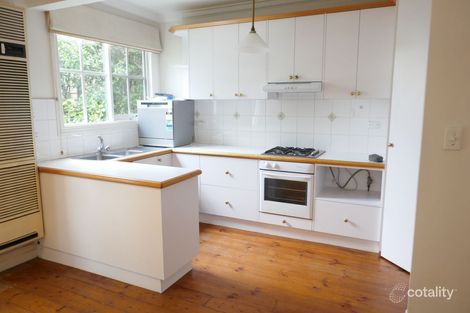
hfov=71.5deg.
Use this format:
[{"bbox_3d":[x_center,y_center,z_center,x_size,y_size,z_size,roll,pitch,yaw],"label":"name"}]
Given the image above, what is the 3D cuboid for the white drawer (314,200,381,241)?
[{"bbox_3d":[1.211,0.605,3.461,0.630,0.340,0.500,4,8,25],"label":"white drawer"}]

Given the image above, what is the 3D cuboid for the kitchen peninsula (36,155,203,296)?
[{"bbox_3d":[-1.082,0.541,2.860,1.523,0.900,0.545,4,9,24],"label":"kitchen peninsula"}]

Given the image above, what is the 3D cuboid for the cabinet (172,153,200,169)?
[{"bbox_3d":[-0.473,0.328,4.239,0.405,0.790,0.580,4,9,24],"label":"cabinet"}]

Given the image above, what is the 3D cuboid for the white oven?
[{"bbox_3d":[0.647,0.318,3.690,0.592,0.585,0.570,4,9,24],"label":"white oven"}]

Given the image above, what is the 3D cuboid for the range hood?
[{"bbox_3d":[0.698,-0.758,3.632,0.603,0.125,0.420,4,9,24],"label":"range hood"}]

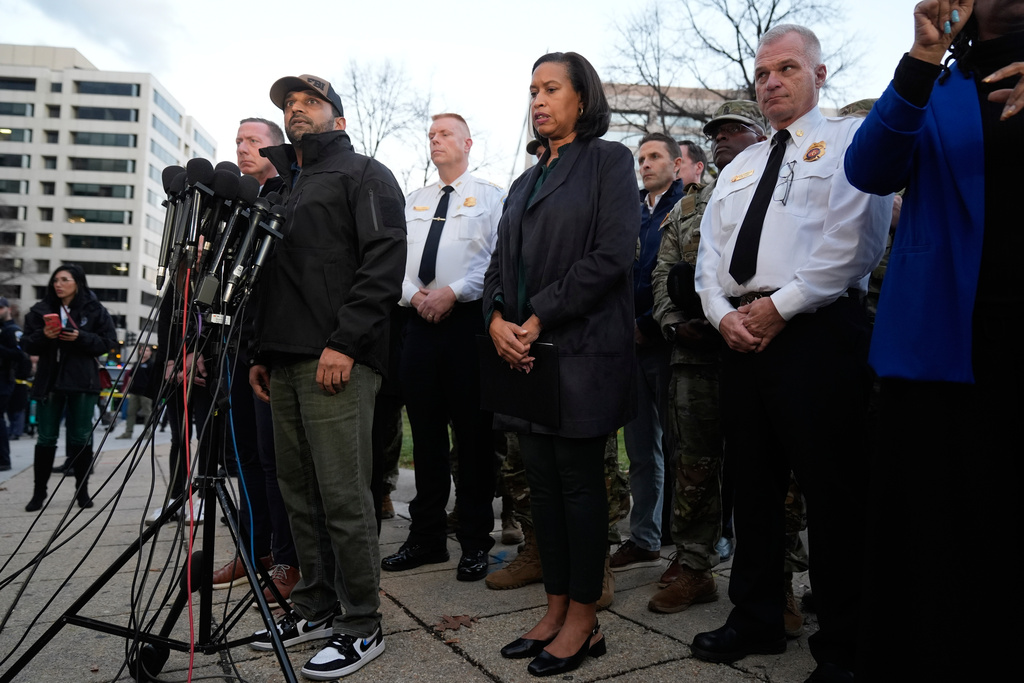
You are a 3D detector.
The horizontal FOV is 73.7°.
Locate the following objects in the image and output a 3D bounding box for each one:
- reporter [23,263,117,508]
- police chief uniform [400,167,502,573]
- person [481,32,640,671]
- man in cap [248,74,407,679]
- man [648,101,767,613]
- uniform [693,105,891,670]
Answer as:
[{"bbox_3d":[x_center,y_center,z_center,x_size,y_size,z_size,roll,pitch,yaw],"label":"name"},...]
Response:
[{"bbox_3d":[-2.982,0.281,4.616,0.540,1.630,0.420,2,-5,-20],"label":"reporter"},{"bbox_3d":[-0.273,0.130,2.896,0.540,1.620,0.360,-2,-5,25],"label":"police chief uniform"},{"bbox_3d":[0.152,0.024,1.979,0.370,1.710,0.470,4,-6,-35],"label":"person"},{"bbox_3d":[-0.528,0.029,2.009,0.530,1.710,0.400,-4,-6,43],"label":"man in cap"},{"bbox_3d":[0.774,0.028,2.413,0.410,1.800,0.560,4,-6,-40],"label":"man"},{"bbox_3d":[0.748,0.114,1.852,0.400,1.540,0.550,3,-5,-30],"label":"uniform"}]

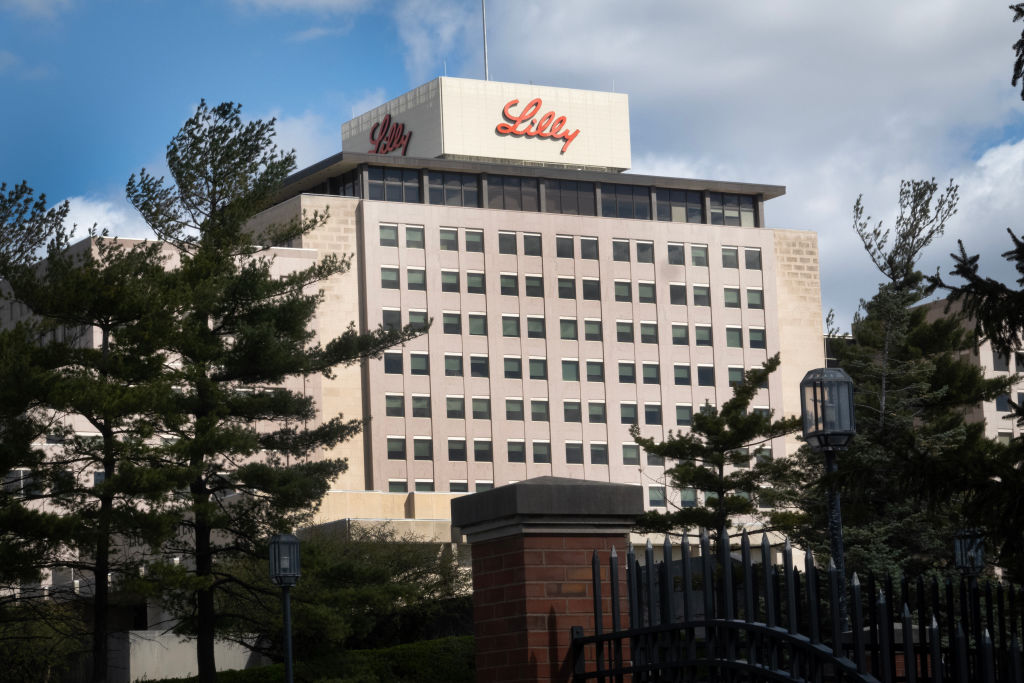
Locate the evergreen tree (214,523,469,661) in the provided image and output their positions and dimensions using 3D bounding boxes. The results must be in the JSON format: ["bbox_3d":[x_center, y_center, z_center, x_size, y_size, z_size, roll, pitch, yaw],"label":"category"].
[{"bbox_3d":[-3.174,5.149,57.749,5.000,3.300,4.400,-2,-9,0],"label":"evergreen tree"}]

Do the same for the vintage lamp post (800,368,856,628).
[{"bbox_3d":[3.066,2.574,27.943,0.490,4.700,0.490,2,-10,-25],"label":"vintage lamp post"}]

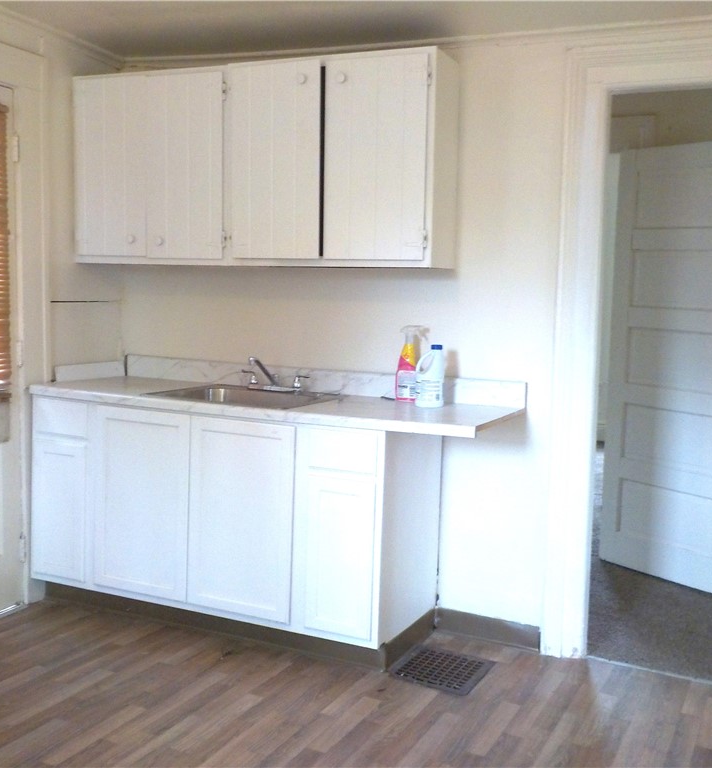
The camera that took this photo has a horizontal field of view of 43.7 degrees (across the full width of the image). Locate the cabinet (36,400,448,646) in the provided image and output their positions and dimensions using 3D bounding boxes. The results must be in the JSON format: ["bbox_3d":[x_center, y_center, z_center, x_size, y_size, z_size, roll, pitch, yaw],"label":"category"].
[{"bbox_3d":[-0.497,0.469,3.583,1.560,0.790,0.590,4,6,25],"label":"cabinet"}]

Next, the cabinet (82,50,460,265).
[{"bbox_3d":[-0.414,-0.868,3.611,1.638,0.771,0.265,4,6,25],"label":"cabinet"}]

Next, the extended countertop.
[{"bbox_3d":[-0.338,0.069,3.460,1.871,0.039,0.615,4,6,25],"label":"extended countertop"}]

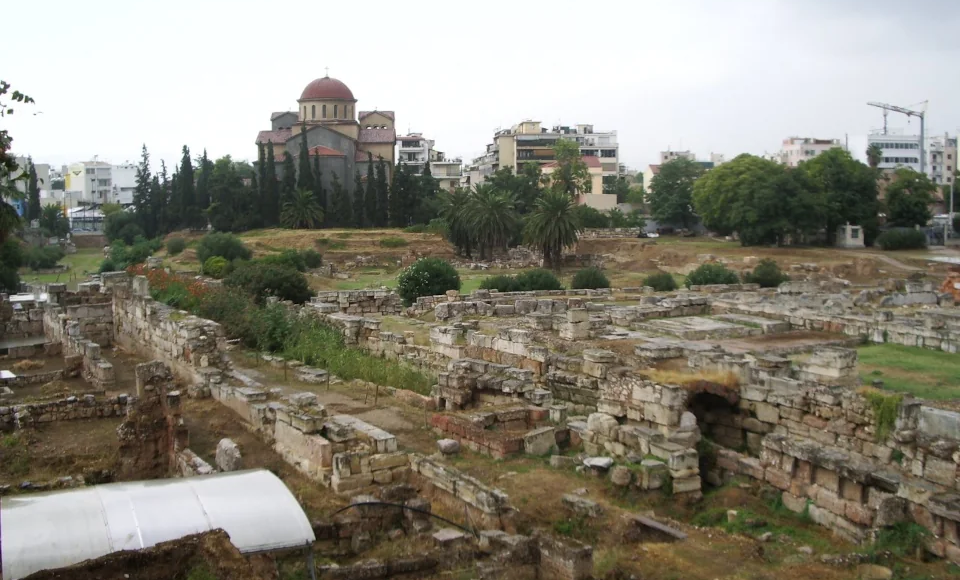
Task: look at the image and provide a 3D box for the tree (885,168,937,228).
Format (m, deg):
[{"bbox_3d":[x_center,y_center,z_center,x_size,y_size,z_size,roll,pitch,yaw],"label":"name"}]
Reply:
[{"bbox_3d":[54.112,-11.124,122.000,6.662,8.296,6.462,0,4,0],"label":"tree"}]

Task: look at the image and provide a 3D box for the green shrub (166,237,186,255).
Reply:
[{"bbox_3d":[-35.960,-5.270,115.000,2.370,2.130,2.300,0,4,0],"label":"green shrub"}]

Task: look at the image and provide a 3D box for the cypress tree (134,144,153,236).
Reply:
[{"bbox_3d":[-52.004,-15.300,150.000,2.780,14.370,2.700,0,4,0],"label":"cypress tree"}]

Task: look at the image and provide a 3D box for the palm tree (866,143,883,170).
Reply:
[{"bbox_3d":[73.161,-19.194,180.000,2.970,16.320,3.000,0,4,0],"label":"palm tree"}]

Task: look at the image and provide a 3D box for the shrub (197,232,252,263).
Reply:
[{"bbox_3d":[-28.374,-4.506,108.000,6.340,3.780,5.710,0,4,0],"label":"shrub"}]

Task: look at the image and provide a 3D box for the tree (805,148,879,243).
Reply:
[{"bbox_3d":[43.888,-11.246,118.000,9.600,11.910,9.600,0,4,0],"label":"tree"}]

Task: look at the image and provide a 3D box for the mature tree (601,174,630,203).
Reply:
[{"bbox_3d":[24.189,-16.215,172.000,4.960,8.510,4.960,0,4,0],"label":"mature tree"}]

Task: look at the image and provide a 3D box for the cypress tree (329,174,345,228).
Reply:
[{"bbox_3d":[-23.950,-14.850,162.000,2.670,8.850,2.500,0,4,0],"label":"cypress tree"}]

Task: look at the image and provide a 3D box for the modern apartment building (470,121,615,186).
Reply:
[{"bbox_3d":[14.295,-25.516,222.000,33.430,23.540,17.000,0,4,0],"label":"modern apartment building"}]

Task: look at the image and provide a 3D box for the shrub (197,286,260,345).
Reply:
[{"bbox_3d":[-11.872,1.209,46.000,2.940,2.750,2.800,0,4,0],"label":"shrub"}]

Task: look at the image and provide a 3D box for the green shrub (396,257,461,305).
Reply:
[{"bbox_3d":[-3.560,-0.620,67.000,4.420,3.380,4.200,0,4,0],"label":"green shrub"}]

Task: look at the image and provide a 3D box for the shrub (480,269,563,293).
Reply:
[{"bbox_3d":[3.380,-0.690,79.000,6.670,2.120,2.800,0,4,0],"label":"shrub"}]

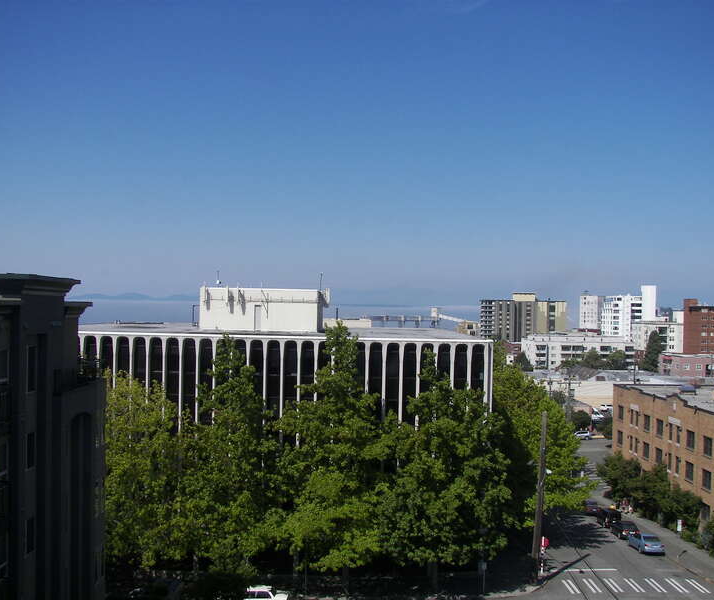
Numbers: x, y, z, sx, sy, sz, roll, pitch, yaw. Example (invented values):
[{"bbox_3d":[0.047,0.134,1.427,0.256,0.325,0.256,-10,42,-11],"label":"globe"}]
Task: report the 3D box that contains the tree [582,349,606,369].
[{"bbox_3d":[80.800,20.730,285.000,8.000,8.500,7.500,1,0,0],"label":"tree"}]

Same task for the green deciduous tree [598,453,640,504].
[{"bbox_3d":[28.400,19.590,90.000,4.900,5.800,4.600,1,0,0],"label":"green deciduous tree"}]

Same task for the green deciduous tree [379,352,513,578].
[{"bbox_3d":[5.990,11.140,56.000,9.000,15.400,8.700,1,0,1],"label":"green deciduous tree"}]

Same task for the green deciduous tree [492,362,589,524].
[{"bbox_3d":[14.900,13.180,71.000,8.800,15.600,9.000,1,0,0],"label":"green deciduous tree"}]

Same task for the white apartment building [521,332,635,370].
[{"bbox_3d":[80.500,19.900,306.500,35.400,14.200,24.000,1,0,0],"label":"white apartment building"}]

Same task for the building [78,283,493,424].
[{"bbox_3d":[-8.300,10.060,85.200,39.000,22.300,33.500,1,0,0],"label":"building"}]

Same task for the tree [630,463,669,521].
[{"bbox_3d":[27.420,18.050,78.000,3.800,5.300,3.700,1,0,1],"label":"tree"}]

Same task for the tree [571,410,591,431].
[{"bbox_3d":[48.030,25.890,178.000,4.400,4.500,4.300,1,0,1],"label":"tree"}]

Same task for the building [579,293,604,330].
[{"bbox_3d":[148.290,9.150,525.000,15.500,27.000,16.000,1,0,1],"label":"building"}]

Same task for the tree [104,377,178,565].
[{"bbox_3d":[-16.100,13.050,61.000,6.400,15.150,6.400,1,0,0],"label":"tree"}]

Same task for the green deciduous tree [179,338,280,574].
[{"bbox_3d":[-9.500,11.660,61.500,7.600,18.200,7.600,1,0,0],"label":"green deciduous tree"}]

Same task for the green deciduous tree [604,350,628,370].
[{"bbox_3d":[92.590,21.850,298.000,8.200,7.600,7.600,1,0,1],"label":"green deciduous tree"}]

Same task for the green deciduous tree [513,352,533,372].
[{"bbox_3d":[59.640,22.560,298.000,7.000,7.400,6.800,1,0,1],"label":"green deciduous tree"}]

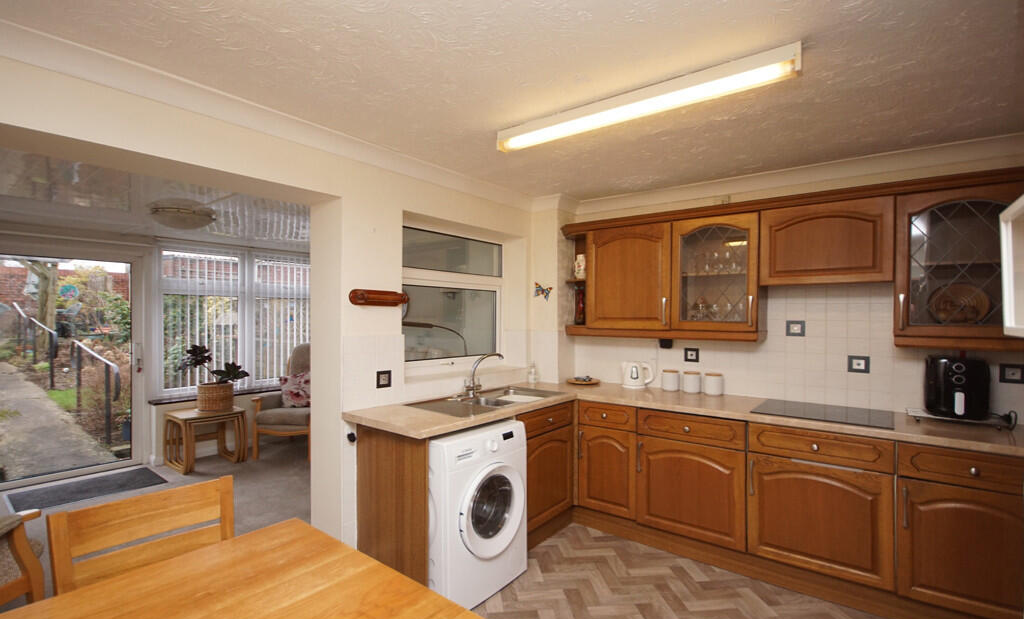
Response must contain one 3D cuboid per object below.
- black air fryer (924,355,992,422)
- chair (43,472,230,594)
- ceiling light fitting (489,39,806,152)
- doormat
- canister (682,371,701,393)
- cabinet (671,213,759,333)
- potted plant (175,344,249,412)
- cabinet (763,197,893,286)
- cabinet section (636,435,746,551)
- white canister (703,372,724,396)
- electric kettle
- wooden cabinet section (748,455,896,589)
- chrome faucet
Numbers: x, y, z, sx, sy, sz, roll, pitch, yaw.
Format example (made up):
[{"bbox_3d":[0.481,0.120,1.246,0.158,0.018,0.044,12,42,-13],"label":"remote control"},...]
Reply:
[{"bbox_3d":[2.243,0.385,2.300,0.240,0.308,0.285,0,0,38],"label":"black air fryer"},{"bbox_3d":[-0.938,1.010,1.215,0.440,0.900,0.500,0,0,-44],"label":"chair"},{"bbox_3d":[0.466,-0.836,1.906,1.261,0.075,0.086,0,-1,37],"label":"ceiling light fitting"},{"bbox_3d":[-3.435,1.447,3.707,0.540,0.012,0.880,0,-1,44],"label":"doormat"},{"bbox_3d":[1.259,0.510,3.181,0.113,0.142,0.113,0,-1,36],"label":"canister"},{"bbox_3d":[1.328,-0.215,2.946,0.500,0.700,0.320,0,0,35],"label":"cabinet"},{"bbox_3d":[-2.848,0.660,4.320,0.570,0.630,0.460,1,-1,-33],"label":"potted plant"},{"bbox_3d":[1.800,-0.356,2.640,0.610,0.443,0.320,0,-1,37],"label":"cabinet"},{"bbox_3d":[1.169,1.040,2.833,0.604,0.544,0.550,0,0,35],"label":"cabinet section"},{"bbox_3d":[1.349,0.507,3.040,0.113,0.133,0.113,0,0,35],"label":"white canister"},{"bbox_3d":[0.912,0.474,3.300,0.235,0.200,0.155,0,0,21],"label":"electric kettle"},{"bbox_3d":[1.667,1.038,2.481,0.608,0.544,0.550,0,0,35],"label":"wooden cabinet section"},{"bbox_3d":[-0.174,0.424,2.929,0.240,0.290,0.140,0,-1,28],"label":"chrome faucet"}]

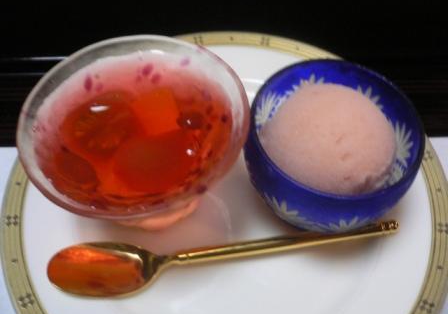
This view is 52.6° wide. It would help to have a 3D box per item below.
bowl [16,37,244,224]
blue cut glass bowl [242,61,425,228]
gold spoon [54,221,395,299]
[{"bbox_3d":[-0.037,-0.002,0.212,0.094,0.058,0.094,0,57,0],"label":"bowl"},{"bbox_3d":[0.050,-0.003,0.219,0.078,0.048,0.078,0,57,0],"label":"blue cut glass bowl"},{"bbox_3d":[0.001,0.043,0.207,0.163,0.018,0.026,-7,58,-2],"label":"gold spoon"}]

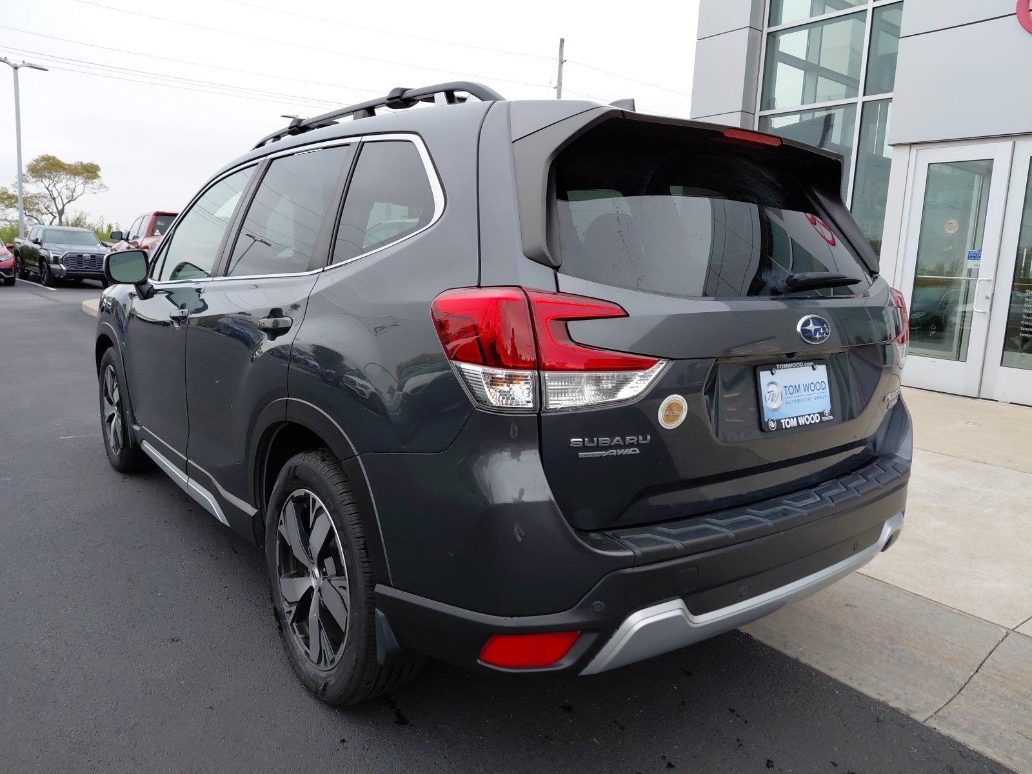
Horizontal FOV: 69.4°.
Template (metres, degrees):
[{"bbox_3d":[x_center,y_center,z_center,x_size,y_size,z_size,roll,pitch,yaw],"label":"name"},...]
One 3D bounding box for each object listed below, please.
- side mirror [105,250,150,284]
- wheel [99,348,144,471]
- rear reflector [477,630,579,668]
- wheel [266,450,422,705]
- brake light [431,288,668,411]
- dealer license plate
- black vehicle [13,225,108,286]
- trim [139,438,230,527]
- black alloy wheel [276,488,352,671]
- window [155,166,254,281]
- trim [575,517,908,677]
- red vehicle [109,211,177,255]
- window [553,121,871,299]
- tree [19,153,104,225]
[{"bbox_3d":[-1.730,-0.533,3.317,0.190,0.150,0.130,-6,12,-38],"label":"side mirror"},{"bbox_3d":[-2.130,0.115,4.134,0.225,0.700,0.700,-4,11,-38],"label":"wheel"},{"bbox_3d":[0.028,0.528,1.527,0.195,0.078,0.050,1,9,-8],"label":"rear reflector"},{"bbox_3d":[-0.482,0.505,2.086,0.235,0.700,0.700,-6,12,-38],"label":"wheel"},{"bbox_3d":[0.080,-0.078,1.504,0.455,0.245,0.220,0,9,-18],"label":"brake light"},{"bbox_3d":[0.686,0.019,1.812,0.312,0.160,0.020,-4,-2,-38],"label":"dealer license plate"},{"bbox_3d":[-15.931,-4.625,26.234,2.040,1.960,5.930,-7,13,-42],"label":"black vehicle"},{"bbox_3d":[-1.415,0.363,3.119,0.050,0.088,1.340,-6,12,-38],"label":"trim"},{"bbox_3d":[-0.497,0.508,2.059,0.180,0.485,0.485,-4,11,-38],"label":"black alloy wheel"},{"bbox_3d":[-1.369,-0.665,3.173,0.055,0.485,1.000,19,-4,-39],"label":"window"},{"bbox_3d":[0.672,0.479,1.885,1.320,0.170,0.160,-6,12,-38],"label":"trim"},{"bbox_3d":[-6.483,-2.411,14.807,1.970,1.880,5.600,-5,11,-35],"label":"red vehicle"},{"bbox_3d":[0.570,-0.413,1.905,1.290,0.430,0.090,-6,-12,-38],"label":"window"},{"bbox_3d":[-25.603,-10.064,42.000,4.800,6.000,4.500,-3,10,-31],"label":"tree"}]

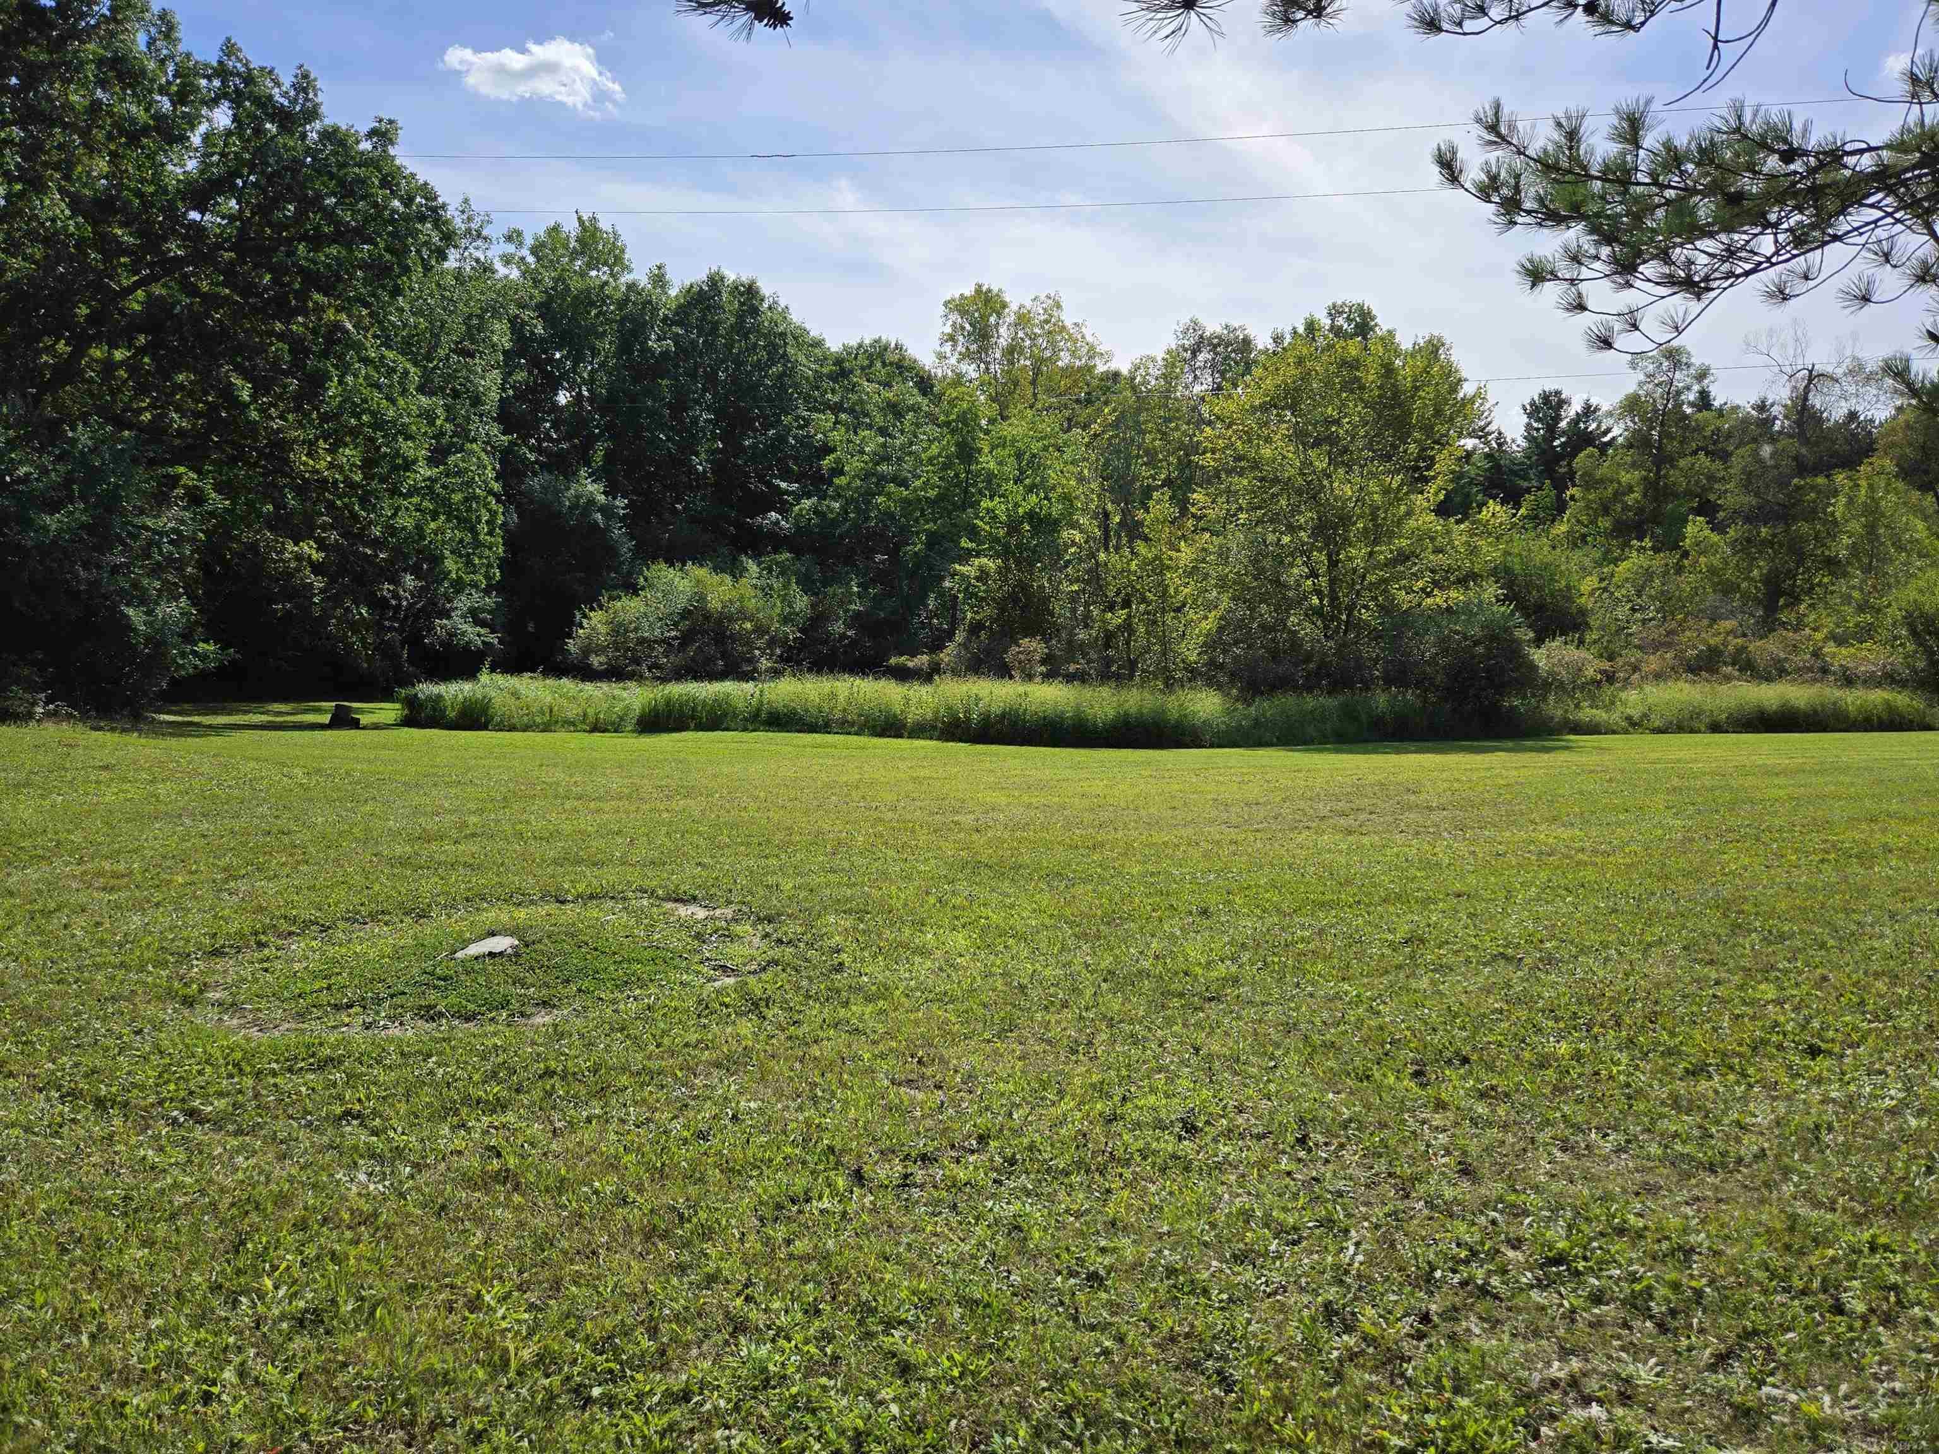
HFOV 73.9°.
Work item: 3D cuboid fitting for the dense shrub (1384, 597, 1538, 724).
[{"bbox_3d":[10.476,-1.293,27.500,3.230,2.940,3.100,1,3,21],"label":"dense shrub"}]

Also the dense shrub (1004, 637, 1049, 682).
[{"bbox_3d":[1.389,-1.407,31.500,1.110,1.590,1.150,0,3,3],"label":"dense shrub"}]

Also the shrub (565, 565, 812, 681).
[{"bbox_3d":[-7.805,-2.546,35.500,6.550,3.970,4.900,-1,3,-12],"label":"shrub"}]

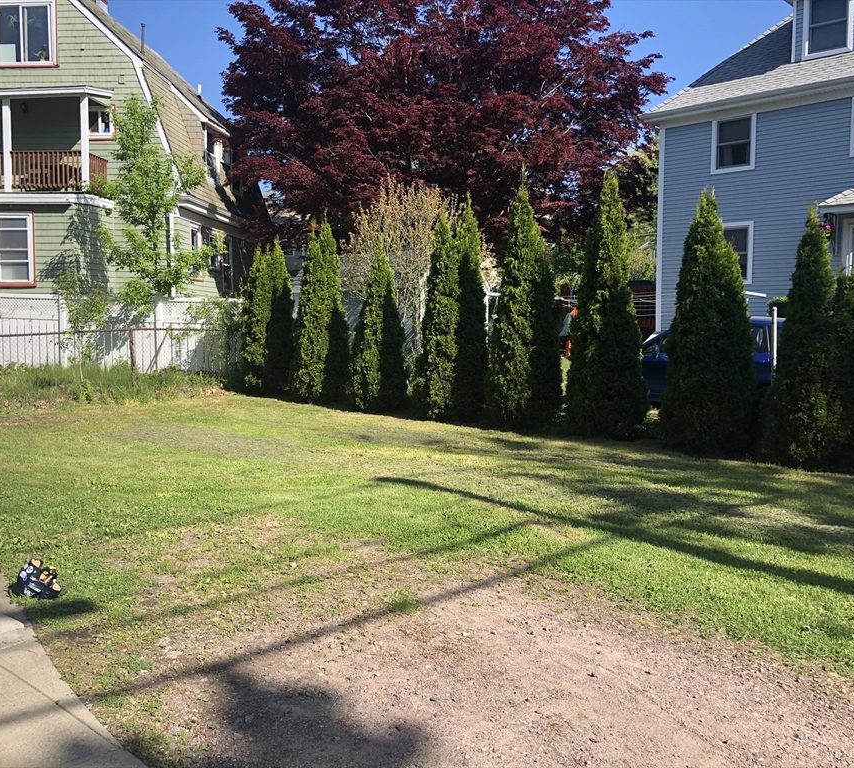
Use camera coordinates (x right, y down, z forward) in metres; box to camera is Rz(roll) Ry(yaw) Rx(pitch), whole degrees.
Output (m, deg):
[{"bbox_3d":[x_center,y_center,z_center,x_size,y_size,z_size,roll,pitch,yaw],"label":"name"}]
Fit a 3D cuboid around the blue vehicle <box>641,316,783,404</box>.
[{"bbox_3d":[4.698,-0.265,13.664,4.400,1.670,1.800,4,5,43],"label":"blue vehicle"}]

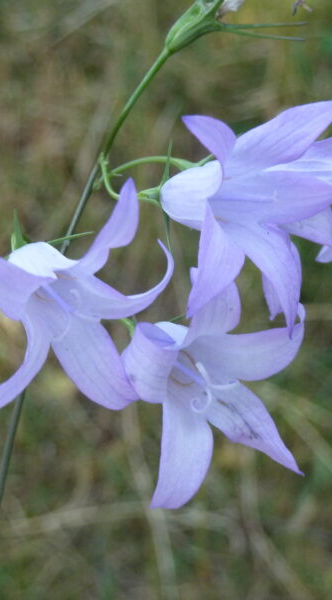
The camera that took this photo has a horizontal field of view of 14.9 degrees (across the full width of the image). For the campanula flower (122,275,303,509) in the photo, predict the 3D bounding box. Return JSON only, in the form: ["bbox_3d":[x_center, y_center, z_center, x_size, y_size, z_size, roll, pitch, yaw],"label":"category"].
[{"bbox_3d":[0.006,0.014,0.200,0.034,0.037,0.025,-15,24,-19],"label":"campanula flower"}]

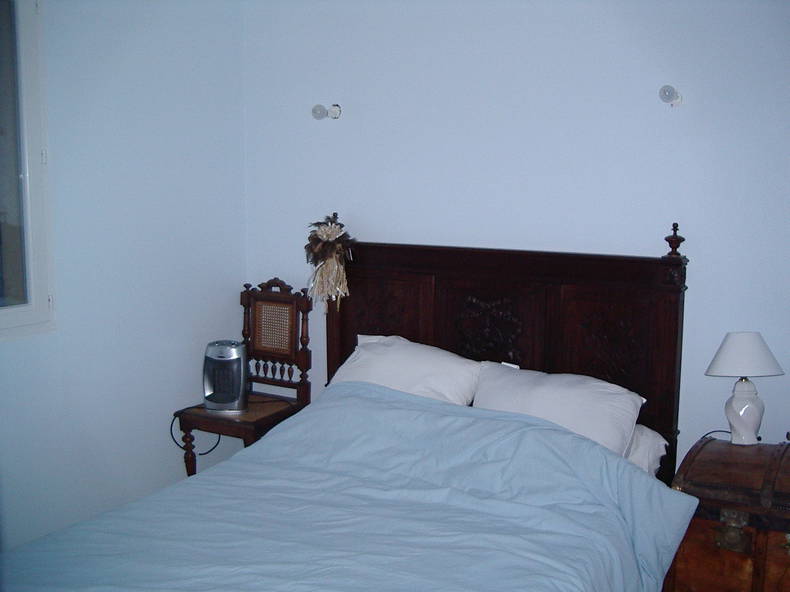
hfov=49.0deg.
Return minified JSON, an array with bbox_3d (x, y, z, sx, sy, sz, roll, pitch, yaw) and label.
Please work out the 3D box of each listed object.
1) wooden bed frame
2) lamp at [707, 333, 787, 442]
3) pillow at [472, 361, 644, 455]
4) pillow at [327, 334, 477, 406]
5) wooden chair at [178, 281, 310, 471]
[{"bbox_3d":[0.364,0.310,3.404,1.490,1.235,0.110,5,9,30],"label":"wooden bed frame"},{"bbox_3d":[1.091,0.287,2.685,0.245,0.356,0.245,5,9,30],"label":"lamp"},{"bbox_3d":[0.474,0.444,2.949,0.640,0.180,0.520,5,31,30],"label":"pillow"},{"bbox_3d":[-0.044,0.363,3.264,0.620,0.180,0.500,5,36,30],"label":"pillow"},{"bbox_3d":[-0.633,0.427,3.687,0.430,0.972,0.520,5,9,30],"label":"wooden chair"}]

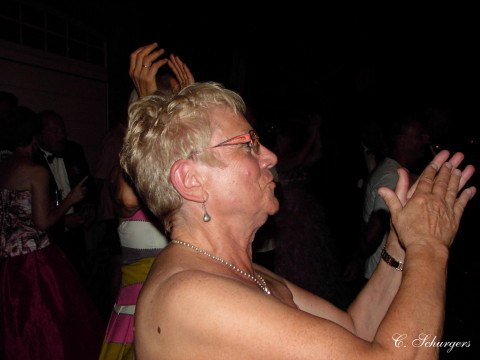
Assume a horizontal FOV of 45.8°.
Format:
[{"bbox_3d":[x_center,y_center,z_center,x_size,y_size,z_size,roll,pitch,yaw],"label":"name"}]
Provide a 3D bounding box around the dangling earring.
[{"bbox_3d":[-0.048,0.045,0.812,0.011,0.031,0.010,0,7,0],"label":"dangling earring"}]

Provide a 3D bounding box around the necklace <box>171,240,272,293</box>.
[{"bbox_3d":[-0.029,0.137,0.893,0.158,0.088,0.137,0,7,0],"label":"necklace"}]

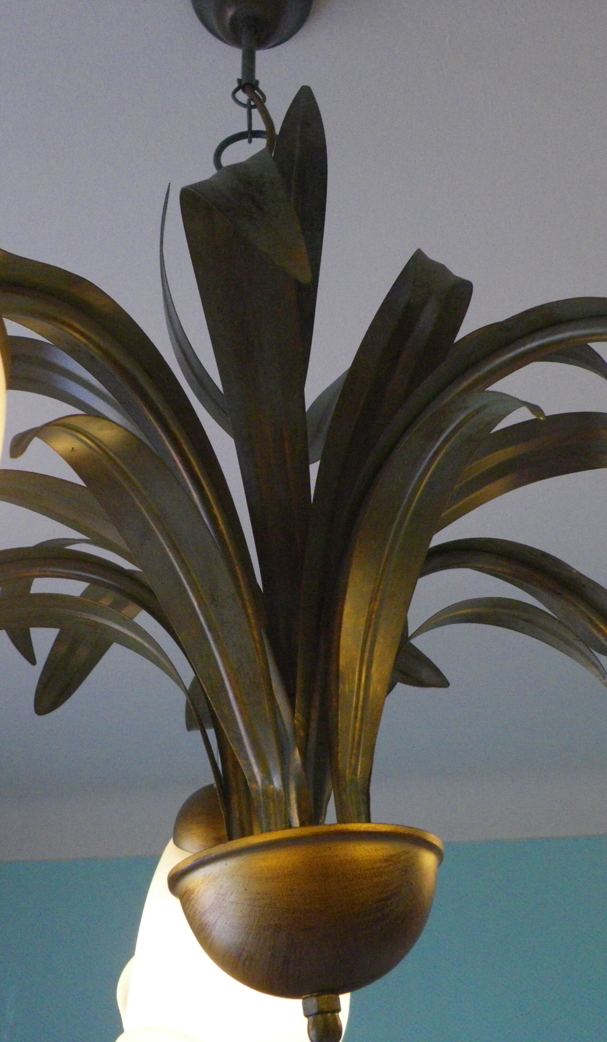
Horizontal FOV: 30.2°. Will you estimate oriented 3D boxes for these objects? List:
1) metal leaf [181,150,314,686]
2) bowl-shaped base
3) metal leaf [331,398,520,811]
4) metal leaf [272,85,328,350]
[{"bbox_3d":[-0.016,-0.033,0.491,0.051,0.348,0.082,-7,-17,2],"label":"metal leaf"},{"bbox_3d":[0.003,0.169,0.461,0.116,0.050,0.116,-5,-37,0],"label":"bowl-shaped base"},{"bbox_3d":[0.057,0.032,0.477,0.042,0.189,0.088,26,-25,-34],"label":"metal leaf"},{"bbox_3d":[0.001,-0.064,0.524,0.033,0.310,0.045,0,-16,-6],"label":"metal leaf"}]

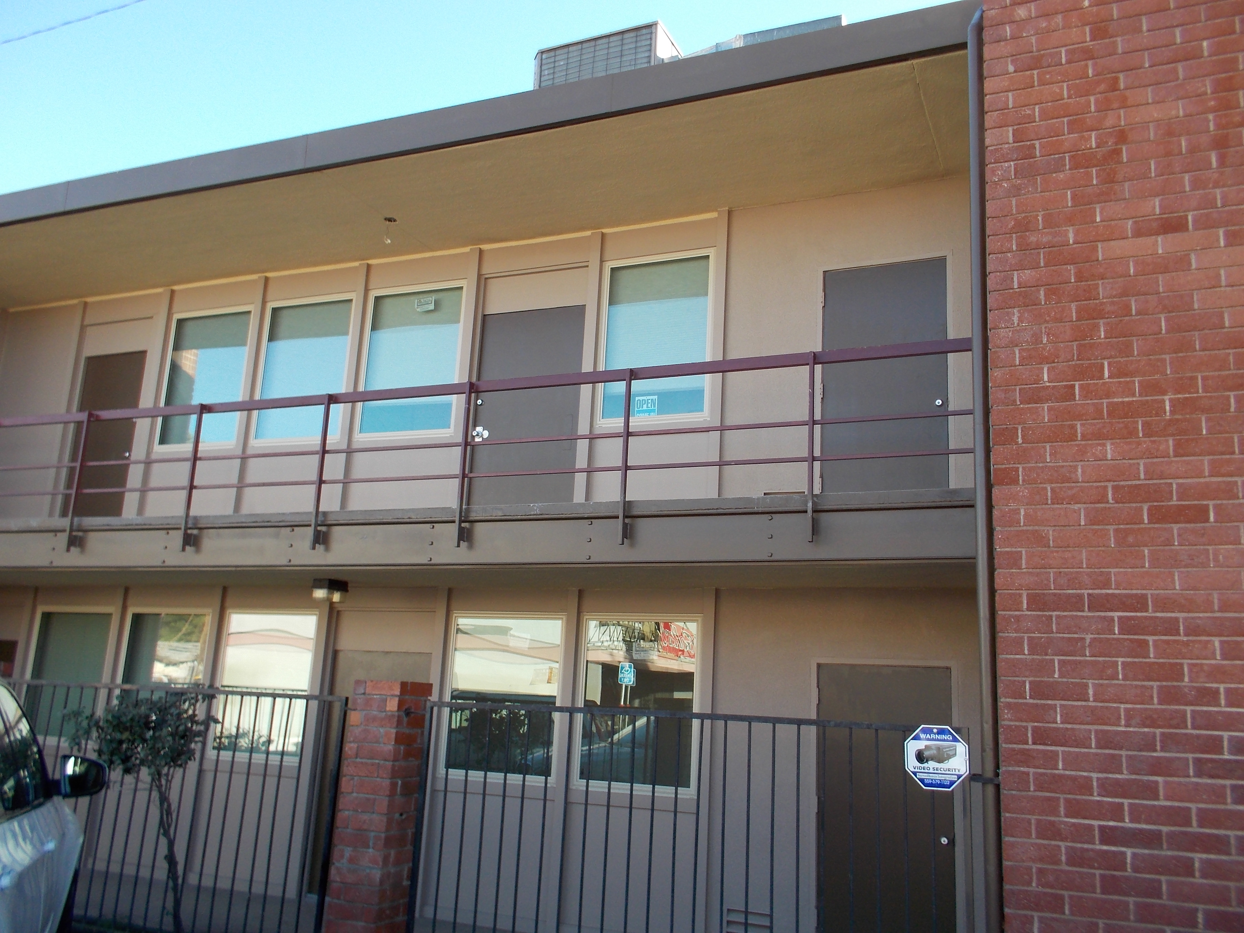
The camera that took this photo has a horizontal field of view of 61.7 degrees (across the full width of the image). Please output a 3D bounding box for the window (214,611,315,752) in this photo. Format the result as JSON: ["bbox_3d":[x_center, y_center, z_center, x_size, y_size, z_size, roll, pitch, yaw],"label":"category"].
[{"bbox_3d":[-3.174,1.933,9.257,0.976,1.246,0.080,-2,-14,22],"label":"window"}]

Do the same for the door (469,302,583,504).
[{"bbox_3d":[-0.807,-0.411,8.899,0.984,1.960,0.060,-2,-14,22],"label":"door"}]

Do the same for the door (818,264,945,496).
[{"bbox_3d":[1.959,-0.552,7.780,0.919,2.020,0.060,-2,-14,22],"label":"door"}]

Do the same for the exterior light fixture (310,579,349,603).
[{"bbox_3d":[-2.443,1.047,8.666,0.160,0.193,0.240,-2,-14,22],"label":"exterior light fixture"}]

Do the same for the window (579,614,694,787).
[{"bbox_3d":[0.124,1.794,7.941,0.922,1.246,0.080,-2,-14,22],"label":"window"}]

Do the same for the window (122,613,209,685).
[{"bbox_3d":[-4.299,1.976,9.707,0.976,1.246,0.080,-2,-14,22],"label":"window"}]

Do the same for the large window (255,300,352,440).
[{"bbox_3d":[-3.015,-0.916,9.894,0.985,1.371,0.080,-2,-14,22],"label":"large window"}]

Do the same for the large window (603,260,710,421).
[{"bbox_3d":[0.282,-1.056,8.579,0.915,1.383,0.080,-2,-14,22],"label":"large window"}]

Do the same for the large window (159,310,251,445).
[{"bbox_3d":[-4.129,-0.867,10.339,0.986,1.373,0.080,-2,-14,22],"label":"large window"}]

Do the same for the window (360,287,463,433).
[{"bbox_3d":[-1.904,-0.954,9.449,0.983,1.365,0.080,-2,-14,22],"label":"window"}]

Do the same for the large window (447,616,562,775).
[{"bbox_3d":[-0.947,1.836,8.369,0.978,1.243,0.080,-2,-14,22],"label":"large window"}]

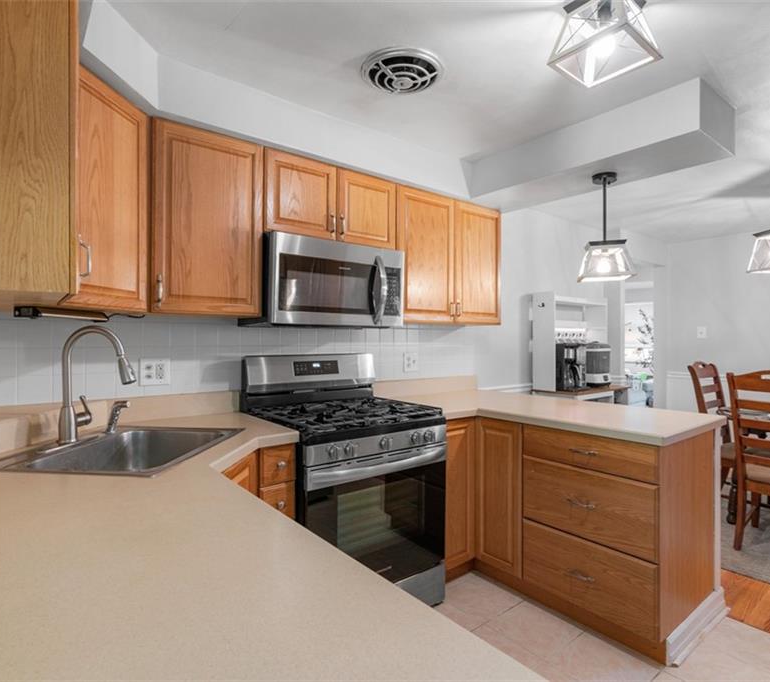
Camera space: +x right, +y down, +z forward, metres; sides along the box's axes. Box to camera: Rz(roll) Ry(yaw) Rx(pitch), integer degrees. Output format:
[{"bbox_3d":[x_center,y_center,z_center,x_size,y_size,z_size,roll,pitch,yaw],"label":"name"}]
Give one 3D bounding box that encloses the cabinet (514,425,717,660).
[{"bbox_3d":[1.083,0.835,2.132,0.615,0.875,0.615,0,0,-38],"label":"cabinet"}]

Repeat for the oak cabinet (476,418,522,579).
[{"bbox_3d":[0.800,0.785,2.484,0.600,0.775,0.295,0,0,-38],"label":"oak cabinet"}]

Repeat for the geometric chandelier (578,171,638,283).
[{"bbox_3d":[1.220,-0.630,2.525,0.265,0.570,0.265,0,0,19],"label":"geometric chandelier"}]

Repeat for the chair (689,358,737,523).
[{"bbox_3d":[2.689,0.722,3.390,0.490,1.100,0.600,0,0,-38],"label":"chair"}]

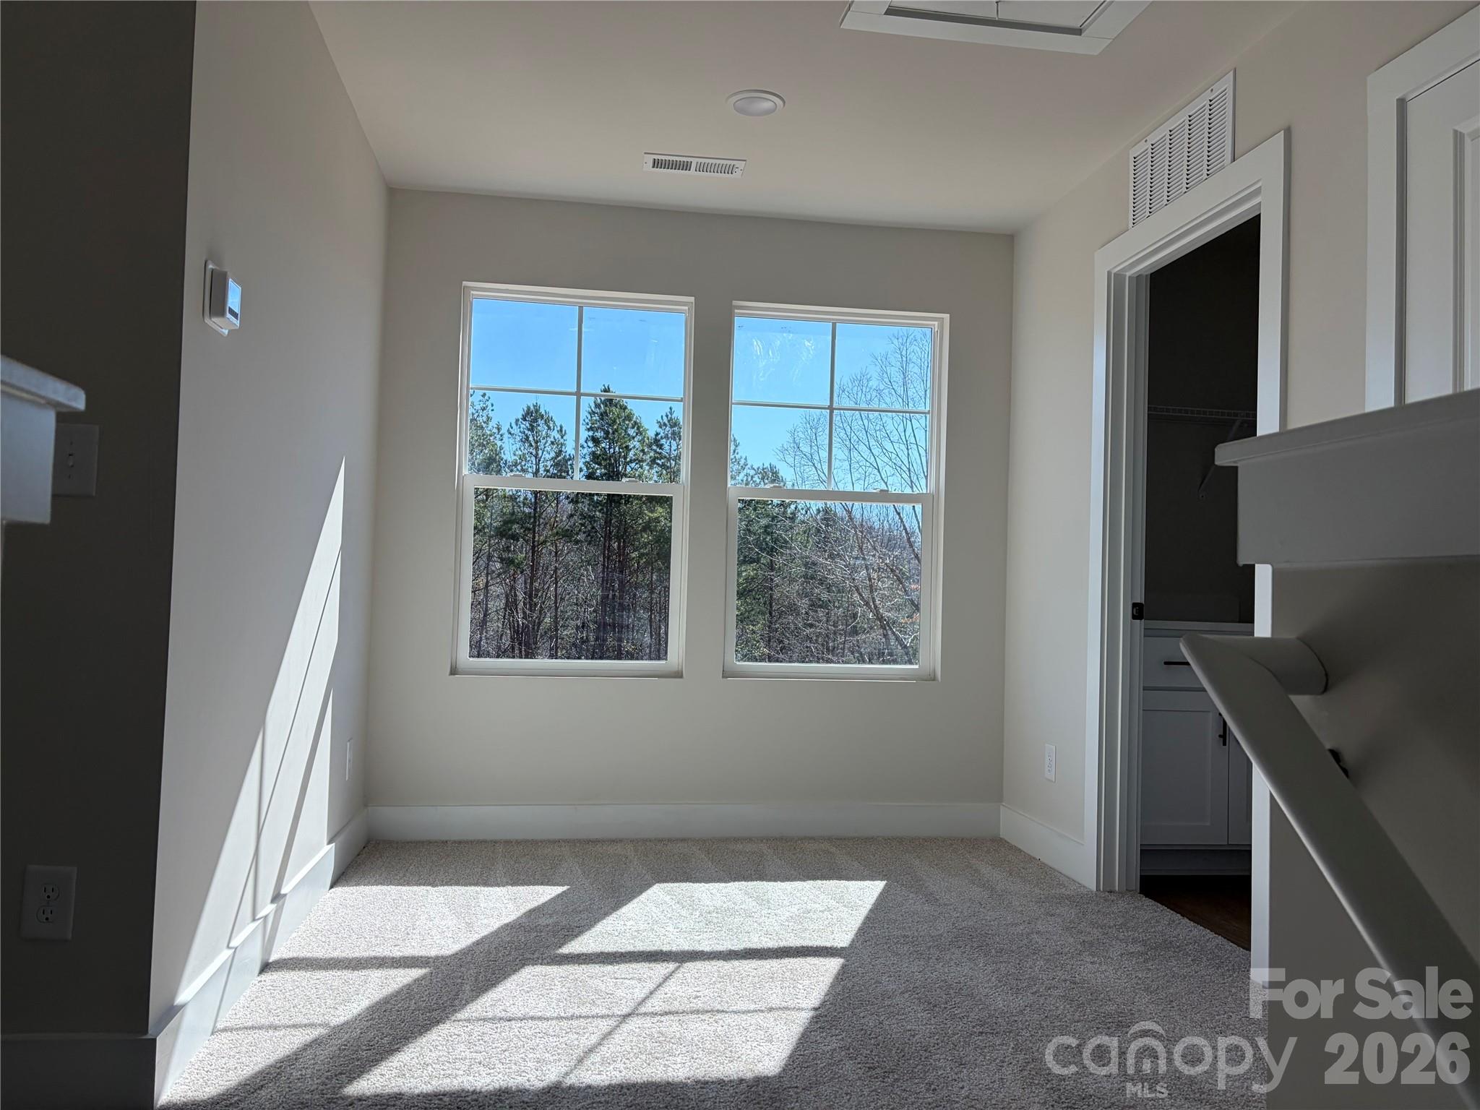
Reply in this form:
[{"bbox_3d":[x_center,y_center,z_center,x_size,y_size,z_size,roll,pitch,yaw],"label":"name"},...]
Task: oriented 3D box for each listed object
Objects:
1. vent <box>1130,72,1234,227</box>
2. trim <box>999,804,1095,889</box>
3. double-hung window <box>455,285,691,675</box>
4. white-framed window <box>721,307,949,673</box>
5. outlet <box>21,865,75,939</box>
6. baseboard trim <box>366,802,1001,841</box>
[{"bbox_3d":[1.299,-1.175,3.288,0.015,0.266,0.560,2,-2,-9],"label":"vent"},{"bbox_3d":[1.106,1.046,4.066,0.016,0.134,0.790,2,-2,-9],"label":"trim"},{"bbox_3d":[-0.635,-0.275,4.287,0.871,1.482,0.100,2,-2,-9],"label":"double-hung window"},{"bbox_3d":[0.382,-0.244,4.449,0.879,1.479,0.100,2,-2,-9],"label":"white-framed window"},{"bbox_3d":[-1.209,0.610,1.943,0.082,0.124,0.008,2,-2,-9],"label":"outlet"},{"bbox_3d":[-0.167,1.022,4.270,2.450,0.134,0.016,2,-2,-9],"label":"baseboard trim"}]

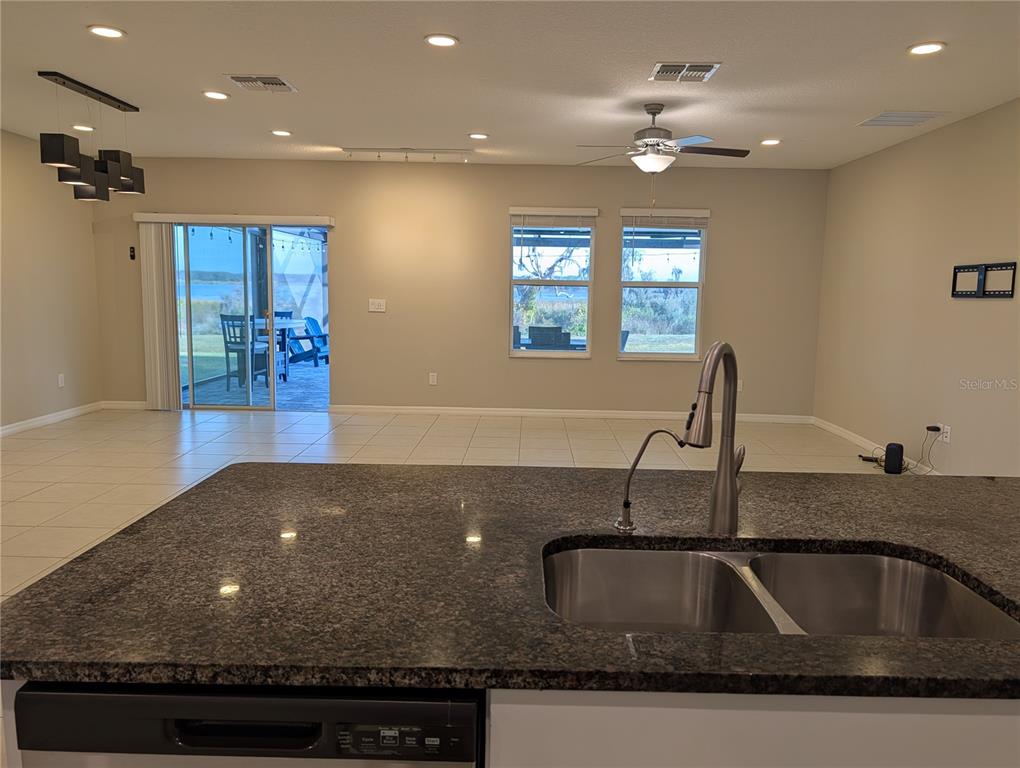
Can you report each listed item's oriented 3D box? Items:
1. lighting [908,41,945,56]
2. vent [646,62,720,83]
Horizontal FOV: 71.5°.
[{"bbox_3d":[2.220,-1.781,3.766,0.195,0.030,0.195,1,7,1],"label":"lighting"},{"bbox_3d":[1.027,-1.849,4.228,0.360,0.020,0.360,1,8,1],"label":"vent"}]

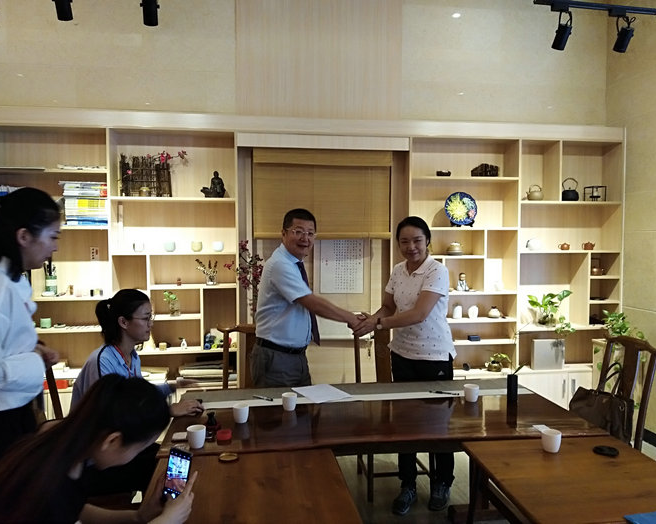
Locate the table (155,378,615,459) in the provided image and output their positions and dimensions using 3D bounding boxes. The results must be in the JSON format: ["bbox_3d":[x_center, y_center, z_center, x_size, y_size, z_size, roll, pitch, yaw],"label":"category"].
[{"bbox_3d":[0.224,1.085,2.525,1.838,0.768,0.838,0,2,-9],"label":"table"}]

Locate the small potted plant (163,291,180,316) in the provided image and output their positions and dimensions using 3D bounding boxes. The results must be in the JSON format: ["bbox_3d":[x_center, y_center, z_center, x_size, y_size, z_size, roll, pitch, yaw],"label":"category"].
[{"bbox_3d":[-1.126,0.300,3.795,0.103,0.175,0.100,0,3,-9],"label":"small potted plant"}]

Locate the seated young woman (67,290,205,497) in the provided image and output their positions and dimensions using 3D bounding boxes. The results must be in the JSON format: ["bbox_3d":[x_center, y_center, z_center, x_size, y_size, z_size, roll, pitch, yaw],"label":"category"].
[{"bbox_3d":[-0.886,0.800,2.456,0.670,1.290,0.520,0,3,5],"label":"seated young woman"}]

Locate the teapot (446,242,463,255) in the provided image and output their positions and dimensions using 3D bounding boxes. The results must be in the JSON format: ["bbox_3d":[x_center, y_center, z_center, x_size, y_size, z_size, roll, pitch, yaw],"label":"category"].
[{"bbox_3d":[1.021,-0.108,4.224,0.121,0.099,0.111,0,2,-9],"label":"teapot"}]

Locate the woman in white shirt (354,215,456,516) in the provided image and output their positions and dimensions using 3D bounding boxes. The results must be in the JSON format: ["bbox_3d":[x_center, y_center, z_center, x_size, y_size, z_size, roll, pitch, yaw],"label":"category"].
[{"bbox_3d":[0.457,0.581,3.008,0.500,1.675,0.500,1,3,30],"label":"woman in white shirt"}]

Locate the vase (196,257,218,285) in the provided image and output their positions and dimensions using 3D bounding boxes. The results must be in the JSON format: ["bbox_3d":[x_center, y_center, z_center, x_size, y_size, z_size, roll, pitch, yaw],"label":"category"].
[{"bbox_3d":[-0.881,0.076,3.823,0.151,0.187,0.110,0,3,-9],"label":"vase"}]

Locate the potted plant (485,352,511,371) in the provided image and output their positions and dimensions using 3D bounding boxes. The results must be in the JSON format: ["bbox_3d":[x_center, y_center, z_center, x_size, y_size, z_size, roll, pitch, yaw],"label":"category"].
[{"bbox_3d":[1.339,0.787,4.144,0.190,0.137,0.140,0,3,-9],"label":"potted plant"}]

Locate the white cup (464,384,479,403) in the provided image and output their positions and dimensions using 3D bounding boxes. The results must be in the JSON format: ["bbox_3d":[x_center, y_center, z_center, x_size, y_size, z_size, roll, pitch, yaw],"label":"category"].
[{"bbox_3d":[0.714,0.654,2.610,0.072,0.075,0.072,0,3,0],"label":"white cup"}]

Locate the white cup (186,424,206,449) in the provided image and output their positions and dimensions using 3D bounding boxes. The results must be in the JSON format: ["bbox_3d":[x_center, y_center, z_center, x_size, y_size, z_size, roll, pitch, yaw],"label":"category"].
[{"bbox_3d":[-0.513,0.684,2.057,0.076,0.075,0.076,0,2,-9],"label":"white cup"}]

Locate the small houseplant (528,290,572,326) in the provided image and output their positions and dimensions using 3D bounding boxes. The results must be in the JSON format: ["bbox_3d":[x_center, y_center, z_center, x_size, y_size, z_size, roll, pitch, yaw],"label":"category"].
[{"bbox_3d":[1.852,0.391,4.373,0.323,0.288,0.222,0,2,-9],"label":"small houseplant"}]

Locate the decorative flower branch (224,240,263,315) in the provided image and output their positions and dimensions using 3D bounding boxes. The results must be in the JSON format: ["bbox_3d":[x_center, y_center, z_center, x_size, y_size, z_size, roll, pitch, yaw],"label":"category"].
[{"bbox_3d":[-0.577,0.138,3.722,0.313,0.606,0.222,0,2,-9],"label":"decorative flower branch"}]

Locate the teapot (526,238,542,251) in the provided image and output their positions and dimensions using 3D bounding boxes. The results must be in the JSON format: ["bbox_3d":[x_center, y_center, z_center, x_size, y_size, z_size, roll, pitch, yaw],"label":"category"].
[{"bbox_3d":[1.701,-0.142,4.327,0.123,0.098,0.096,0,2,-9],"label":"teapot"}]

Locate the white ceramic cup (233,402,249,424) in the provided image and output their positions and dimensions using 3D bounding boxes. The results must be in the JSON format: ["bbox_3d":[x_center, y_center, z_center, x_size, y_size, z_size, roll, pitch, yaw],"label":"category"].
[{"bbox_3d":[-0.381,0.670,2.315,0.072,0.075,0.072,0,3,-9],"label":"white ceramic cup"}]

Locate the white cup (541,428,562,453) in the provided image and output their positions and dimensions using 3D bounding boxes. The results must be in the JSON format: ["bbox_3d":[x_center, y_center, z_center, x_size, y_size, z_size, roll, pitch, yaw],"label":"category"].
[{"bbox_3d":[0.871,0.701,2.048,0.073,0.074,0.073,0,3,0],"label":"white cup"}]

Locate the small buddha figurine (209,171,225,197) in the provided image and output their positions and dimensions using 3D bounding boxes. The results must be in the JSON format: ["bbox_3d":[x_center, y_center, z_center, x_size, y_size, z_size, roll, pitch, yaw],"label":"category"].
[{"bbox_3d":[-0.829,-0.582,3.908,0.121,0.192,0.101,0,2,-9],"label":"small buddha figurine"}]

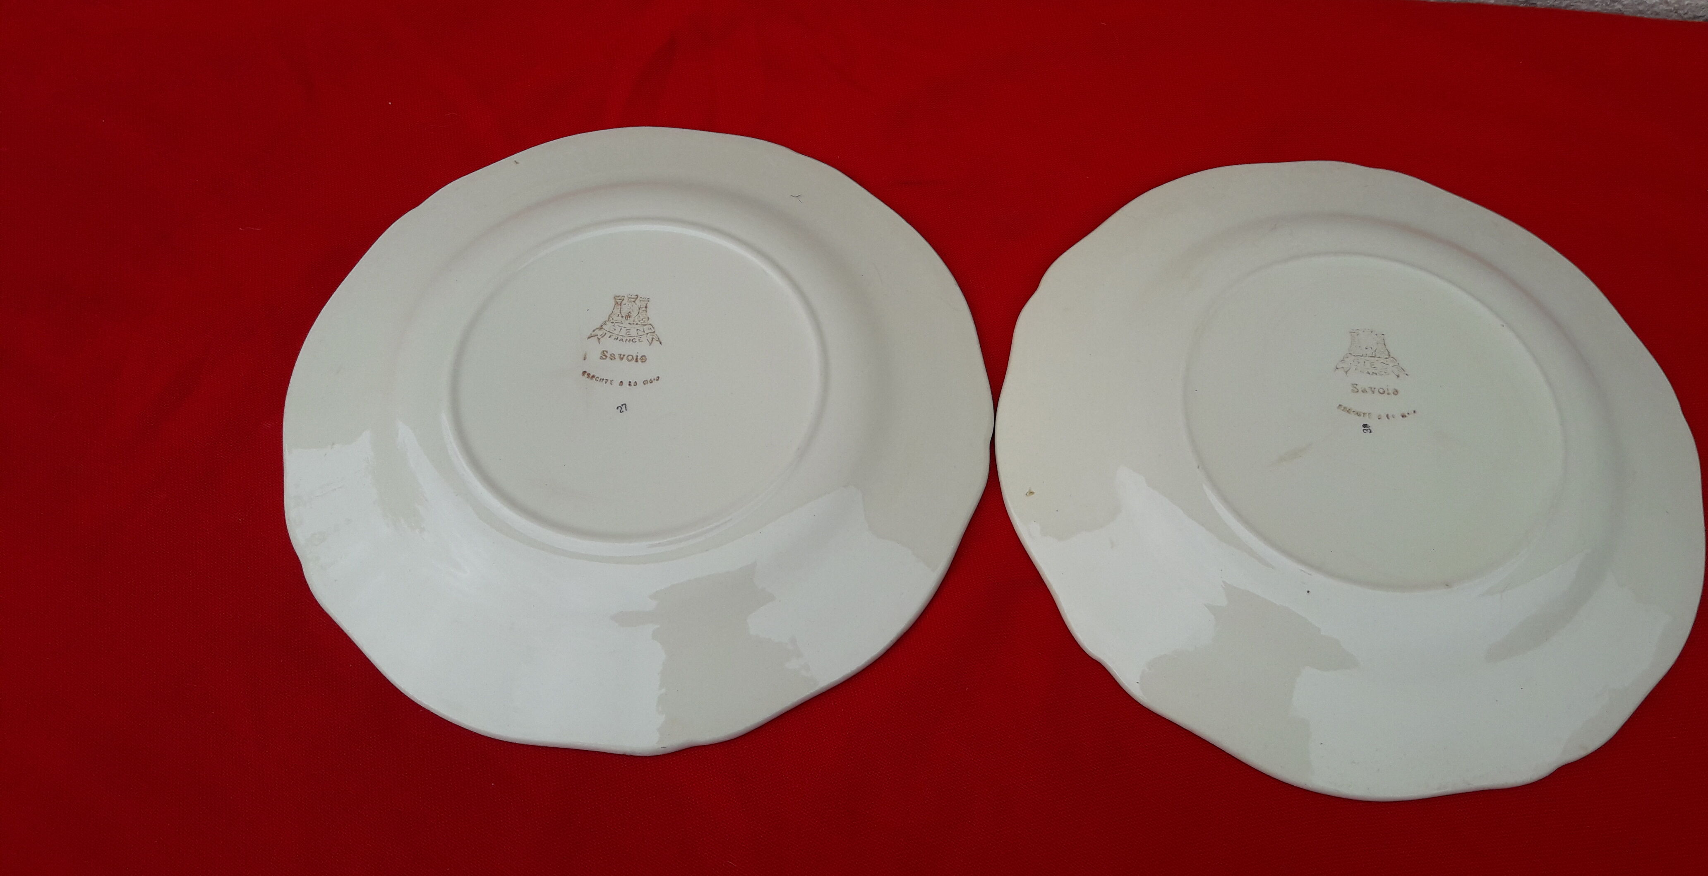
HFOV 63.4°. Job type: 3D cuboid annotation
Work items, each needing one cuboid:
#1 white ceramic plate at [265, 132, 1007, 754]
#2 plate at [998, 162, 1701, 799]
[{"bbox_3d":[-0.076,-0.018,0.481,0.251,0.025,0.251,1,63,-1],"label":"white ceramic plate"},{"bbox_3d":[0.176,-0.004,0.479,0.251,0.025,0.251,1,63,-1],"label":"plate"}]

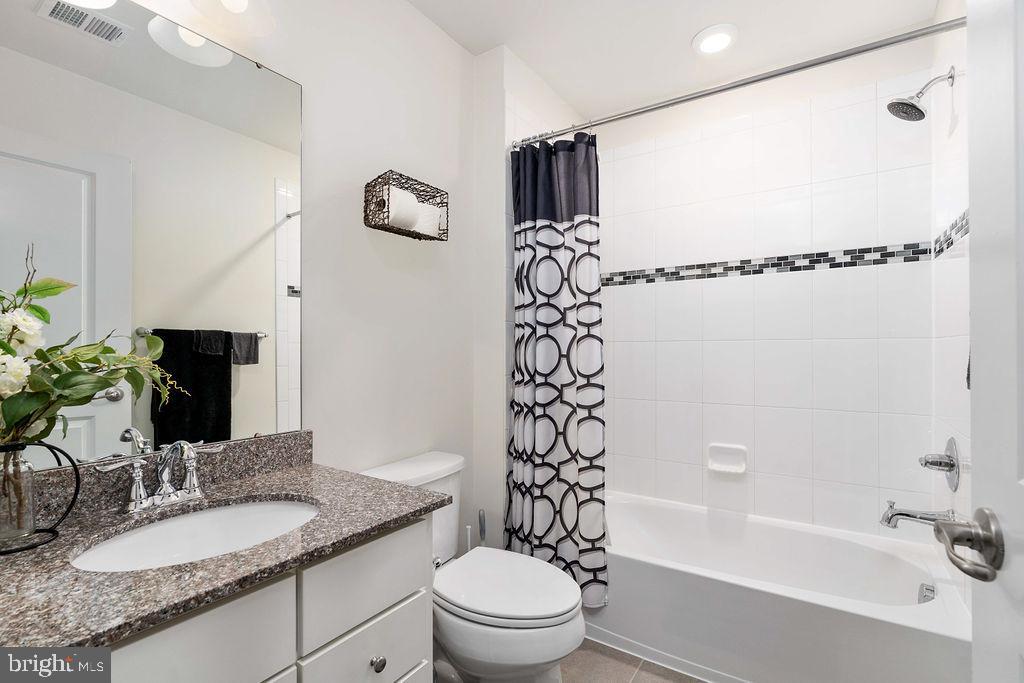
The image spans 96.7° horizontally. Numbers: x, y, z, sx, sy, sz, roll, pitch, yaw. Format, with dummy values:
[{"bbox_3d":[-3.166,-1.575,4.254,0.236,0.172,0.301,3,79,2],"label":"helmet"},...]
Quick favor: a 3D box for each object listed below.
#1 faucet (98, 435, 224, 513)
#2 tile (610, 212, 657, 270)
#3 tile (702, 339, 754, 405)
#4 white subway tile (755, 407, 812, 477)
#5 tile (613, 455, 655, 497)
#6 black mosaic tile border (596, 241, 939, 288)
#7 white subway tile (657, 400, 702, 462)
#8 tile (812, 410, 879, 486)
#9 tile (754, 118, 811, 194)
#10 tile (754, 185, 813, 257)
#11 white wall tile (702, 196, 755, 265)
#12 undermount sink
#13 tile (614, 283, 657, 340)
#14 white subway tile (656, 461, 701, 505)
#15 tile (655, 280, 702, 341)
[{"bbox_3d":[-0.719,0.281,0.972,0.152,0.139,0.234,-1,0,32],"label":"faucet"},{"bbox_3d":[0.669,-0.553,2.493,0.229,0.306,0.010,0,-1,33],"label":"tile"},{"bbox_3d":[1.056,0.150,2.223,0.229,0.307,0.010,0,-1,33],"label":"tile"},{"bbox_3d":[1.264,0.467,2.115,0.231,0.315,0.010,-1,0,32],"label":"white subway tile"},{"bbox_3d":[0.672,0.727,2.475,0.230,0.199,0.010,-1,-1,33],"label":"tile"},{"bbox_3d":[1.051,-0.351,2.230,1.503,0.079,0.010,0,-1,33],"label":"black mosaic tile border"},{"bbox_3d":[0.868,0.467,2.355,0.230,0.309,0.010,-1,-1,33],"label":"white subway tile"},{"bbox_3d":[1.442,0.457,1.968,0.229,0.307,0.010,0,-1,33],"label":"tile"},{"bbox_3d":[1.247,-0.860,2.105,0.229,0.305,0.010,0,-1,33],"label":"tile"},{"bbox_3d":[1.258,-0.555,2.122,0.231,0.311,0.010,-1,0,32],"label":"tile"},{"bbox_3d":[1.059,-0.556,2.242,0.229,0.306,0.010,0,-1,33],"label":"white wall tile"},{"bbox_3d":[-0.597,0.459,0.896,0.360,0.160,0.430,0,-1,33],"label":"undermount sink"},{"bbox_3d":[0.670,-0.159,2.489,0.229,0.307,0.010,0,-1,33],"label":"tile"},{"bbox_3d":[0.867,0.725,2.350,0.230,0.199,0.010,-1,-1,33],"label":"white subway tile"},{"bbox_3d":[0.865,-0.161,2.363,0.229,0.307,0.010,0,-1,33],"label":"tile"}]

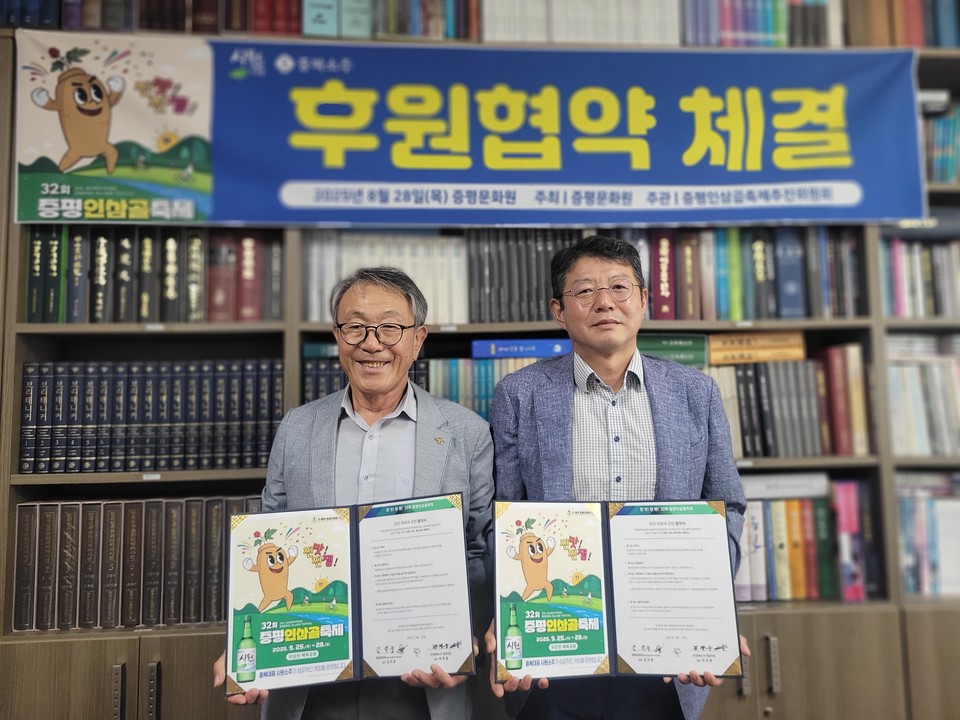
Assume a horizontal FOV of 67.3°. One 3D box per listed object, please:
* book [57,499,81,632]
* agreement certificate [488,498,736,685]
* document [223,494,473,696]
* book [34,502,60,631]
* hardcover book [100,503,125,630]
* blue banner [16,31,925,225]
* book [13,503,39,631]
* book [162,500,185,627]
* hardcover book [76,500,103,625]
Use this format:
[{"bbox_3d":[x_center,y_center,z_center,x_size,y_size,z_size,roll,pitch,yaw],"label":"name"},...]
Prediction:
[{"bbox_3d":[-1.063,0.538,1.965,0.053,0.318,0.230,-1,-5,-4],"label":"book"},{"bbox_3d":[0.243,0.413,1.313,0.443,0.306,0.050,2,-16,-8],"label":"agreement certificate"},{"bbox_3d":[-0.231,0.416,1.298,0.437,0.306,0.055,-7,-18,5],"label":"document"},{"bbox_3d":[-1.116,0.538,1.961,0.053,0.319,0.230,-1,-5,-4],"label":"book"},{"bbox_3d":[-0.959,0.536,1.973,0.053,0.318,0.230,-1,-5,-4],"label":"hardcover book"},{"bbox_3d":[0.028,-0.629,1.983,2.505,0.515,0.020,-1,-5,-4],"label":"blue banner"},{"bbox_3d":[-1.169,0.539,1.957,0.052,0.319,0.230,-1,-5,-4],"label":"book"},{"bbox_3d":[-0.803,0.535,1.984,0.051,0.318,0.230,-1,-5,-4],"label":"book"},{"bbox_3d":[-1.011,0.537,1.969,0.052,0.318,0.230,-1,-5,-4],"label":"hardcover book"}]

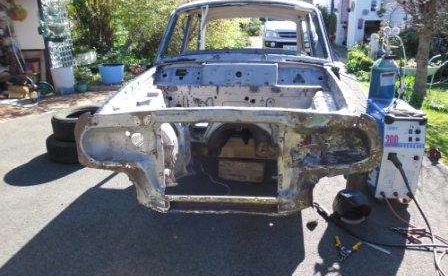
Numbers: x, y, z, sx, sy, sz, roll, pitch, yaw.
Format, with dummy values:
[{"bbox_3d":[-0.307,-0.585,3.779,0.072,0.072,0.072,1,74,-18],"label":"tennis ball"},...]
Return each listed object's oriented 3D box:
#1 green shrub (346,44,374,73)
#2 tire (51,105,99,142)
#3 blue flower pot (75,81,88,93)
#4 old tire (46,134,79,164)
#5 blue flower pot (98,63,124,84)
[{"bbox_3d":[2.810,-1.600,7.200,0.600,0.630,0.580,-1,17,0],"label":"green shrub"},{"bbox_3d":[-1.125,-0.128,2.950,0.600,0.182,0.600,-1,17,0],"label":"tire"},{"bbox_3d":[-2.340,-0.840,5.750,0.225,0.200,0.225,-1,17,0],"label":"blue flower pot"},{"bbox_3d":[-1.175,0.052,2.990,0.605,0.182,0.605,-1,17,0],"label":"old tire"},{"bbox_3d":[-2.060,-1.175,6.400,0.460,0.380,0.460,-1,17,0],"label":"blue flower pot"}]

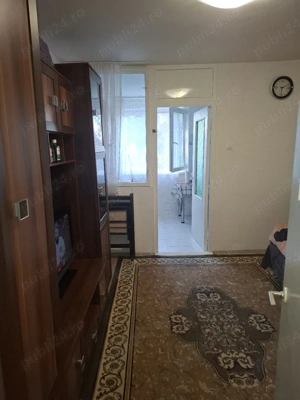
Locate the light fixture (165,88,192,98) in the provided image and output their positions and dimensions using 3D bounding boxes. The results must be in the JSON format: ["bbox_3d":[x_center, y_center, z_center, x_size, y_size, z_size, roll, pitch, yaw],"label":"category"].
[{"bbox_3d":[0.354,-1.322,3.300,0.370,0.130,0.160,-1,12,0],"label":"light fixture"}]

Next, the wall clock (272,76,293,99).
[{"bbox_3d":[1.676,-1.411,3.340,0.268,0.268,0.045,-1,12,0],"label":"wall clock"}]

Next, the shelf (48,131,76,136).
[{"bbox_3d":[-0.806,-0.484,1.939,0.310,0.030,0.740,-1,12,0],"label":"shelf"}]

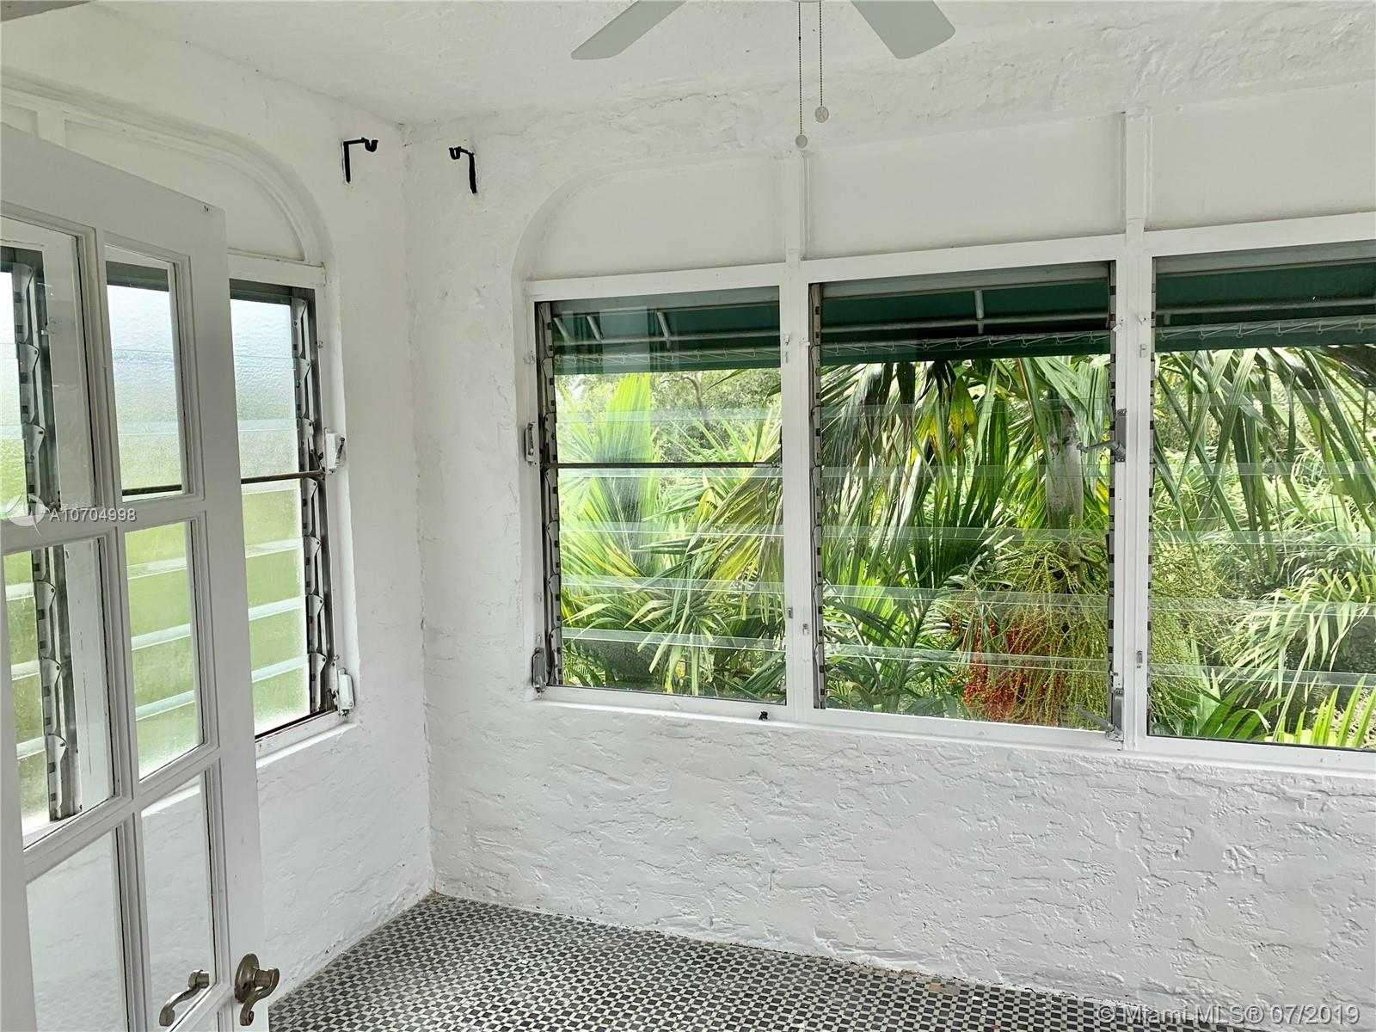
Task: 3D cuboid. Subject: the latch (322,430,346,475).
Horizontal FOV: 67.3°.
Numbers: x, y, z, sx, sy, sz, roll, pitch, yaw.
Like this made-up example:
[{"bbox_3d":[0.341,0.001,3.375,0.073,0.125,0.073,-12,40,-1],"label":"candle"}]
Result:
[{"bbox_3d":[-1.156,-0.210,3.402,0.062,0.146,0.028,0,5,21],"label":"latch"}]

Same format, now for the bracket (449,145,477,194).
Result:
[{"bbox_3d":[-0.760,-1.171,3.495,0.020,0.133,0.122,0,5,21],"label":"bracket"}]

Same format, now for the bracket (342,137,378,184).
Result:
[{"bbox_3d":[-1.057,-1.154,3.351,0.118,0.135,0.020,0,5,21],"label":"bracket"}]

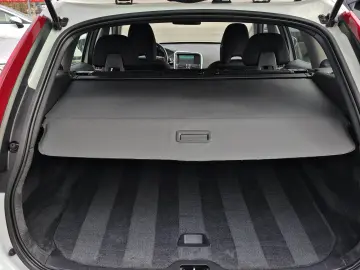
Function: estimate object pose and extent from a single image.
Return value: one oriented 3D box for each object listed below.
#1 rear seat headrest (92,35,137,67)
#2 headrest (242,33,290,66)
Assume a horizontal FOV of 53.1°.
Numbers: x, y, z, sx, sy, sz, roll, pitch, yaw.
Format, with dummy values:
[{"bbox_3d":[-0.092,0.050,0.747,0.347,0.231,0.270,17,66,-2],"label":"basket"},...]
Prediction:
[{"bbox_3d":[-0.321,-0.420,1.790,0.228,0.160,0.110,0,32,0],"label":"rear seat headrest"},{"bbox_3d":[0.429,-0.420,1.790,0.228,0.160,0.110,0,32,0],"label":"headrest"}]

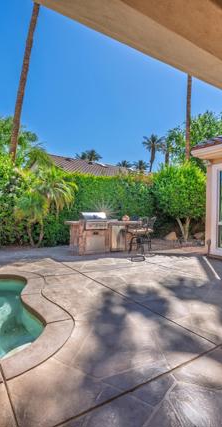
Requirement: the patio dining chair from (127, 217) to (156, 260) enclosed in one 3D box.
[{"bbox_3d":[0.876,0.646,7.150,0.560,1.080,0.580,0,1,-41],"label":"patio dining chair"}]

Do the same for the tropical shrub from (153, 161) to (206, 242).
[{"bbox_3d":[2.900,-0.406,10.000,2.200,3.000,2.100,1,0,14],"label":"tropical shrub"}]

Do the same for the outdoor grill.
[{"bbox_3d":[-0.250,0.569,7.750,2.100,1.200,0.950,0,0,-33],"label":"outdoor grill"}]

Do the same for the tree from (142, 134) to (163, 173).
[{"bbox_3d":[6.412,-5.437,38.000,3.500,13.000,3.500,1,0,0],"label":"tree"}]

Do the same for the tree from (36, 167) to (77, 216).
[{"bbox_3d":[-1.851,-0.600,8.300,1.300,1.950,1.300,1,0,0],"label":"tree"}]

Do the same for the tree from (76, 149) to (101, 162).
[{"bbox_3d":[-3.616,-4.671,40.000,4.000,11.200,4.000,1,0,0],"label":"tree"}]

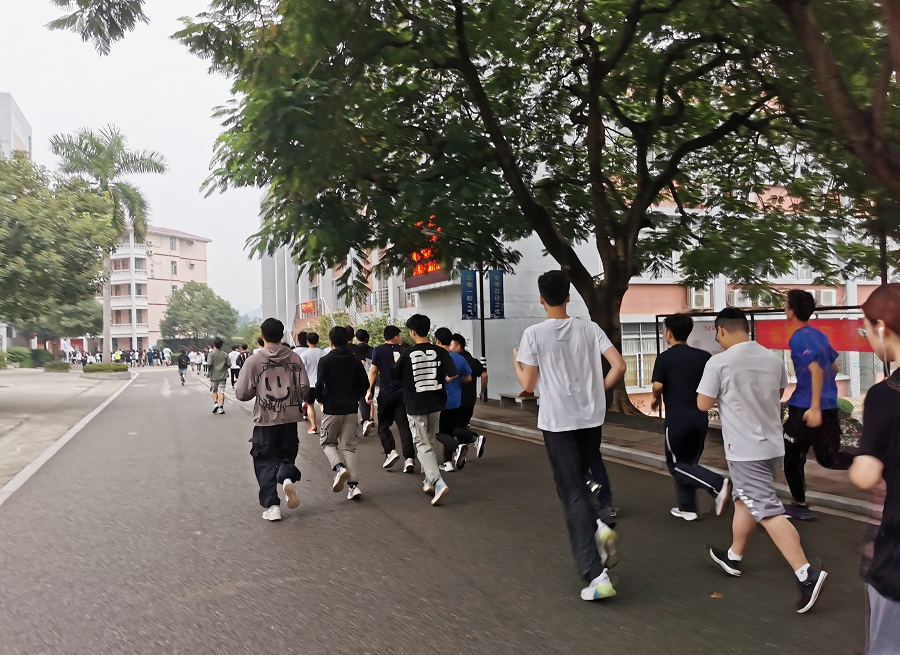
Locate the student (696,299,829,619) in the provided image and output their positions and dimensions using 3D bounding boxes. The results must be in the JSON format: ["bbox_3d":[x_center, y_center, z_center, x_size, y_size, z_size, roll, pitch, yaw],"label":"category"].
[{"bbox_3d":[1.723,0.684,3.920,0.540,1.610,0.850,-1,-2,-16],"label":"student"}]

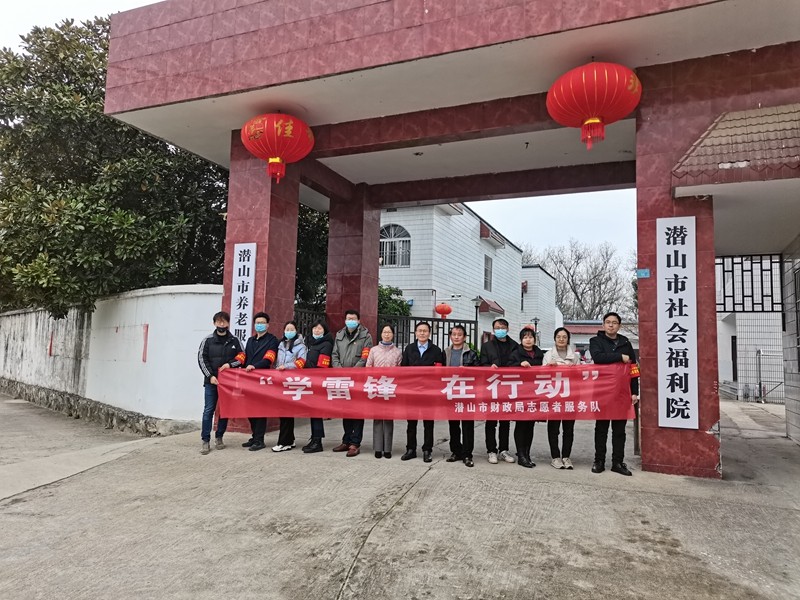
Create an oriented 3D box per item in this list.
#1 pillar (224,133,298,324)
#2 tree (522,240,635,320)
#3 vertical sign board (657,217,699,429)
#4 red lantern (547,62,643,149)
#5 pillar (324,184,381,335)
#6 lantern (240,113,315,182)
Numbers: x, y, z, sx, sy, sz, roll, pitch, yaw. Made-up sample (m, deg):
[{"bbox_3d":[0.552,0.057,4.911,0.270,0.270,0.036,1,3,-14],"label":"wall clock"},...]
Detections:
[{"bbox_3d":[-2.243,-0.318,9.650,0.808,4.772,0.808,-1,-6,23],"label":"pillar"},{"bbox_3d":[12.127,0.804,39.919,7.600,9.400,7.600,-1,-6,23],"label":"tree"},{"bbox_3d":[3.150,0.241,6.826,0.401,2.388,0.045,-1,-6,23],"label":"vertical sign board"},{"bbox_3d":[2.258,-2.211,7.010,1.056,0.987,1.056,-1,-6,23],"label":"red lantern"},{"bbox_3d":[-0.984,0.019,12.659,0.803,4.772,0.803,-1,-6,23],"label":"pillar"},{"bbox_3d":[-1.782,-2.180,8.750,1.047,0.987,1.047,1,-6,0],"label":"lantern"}]

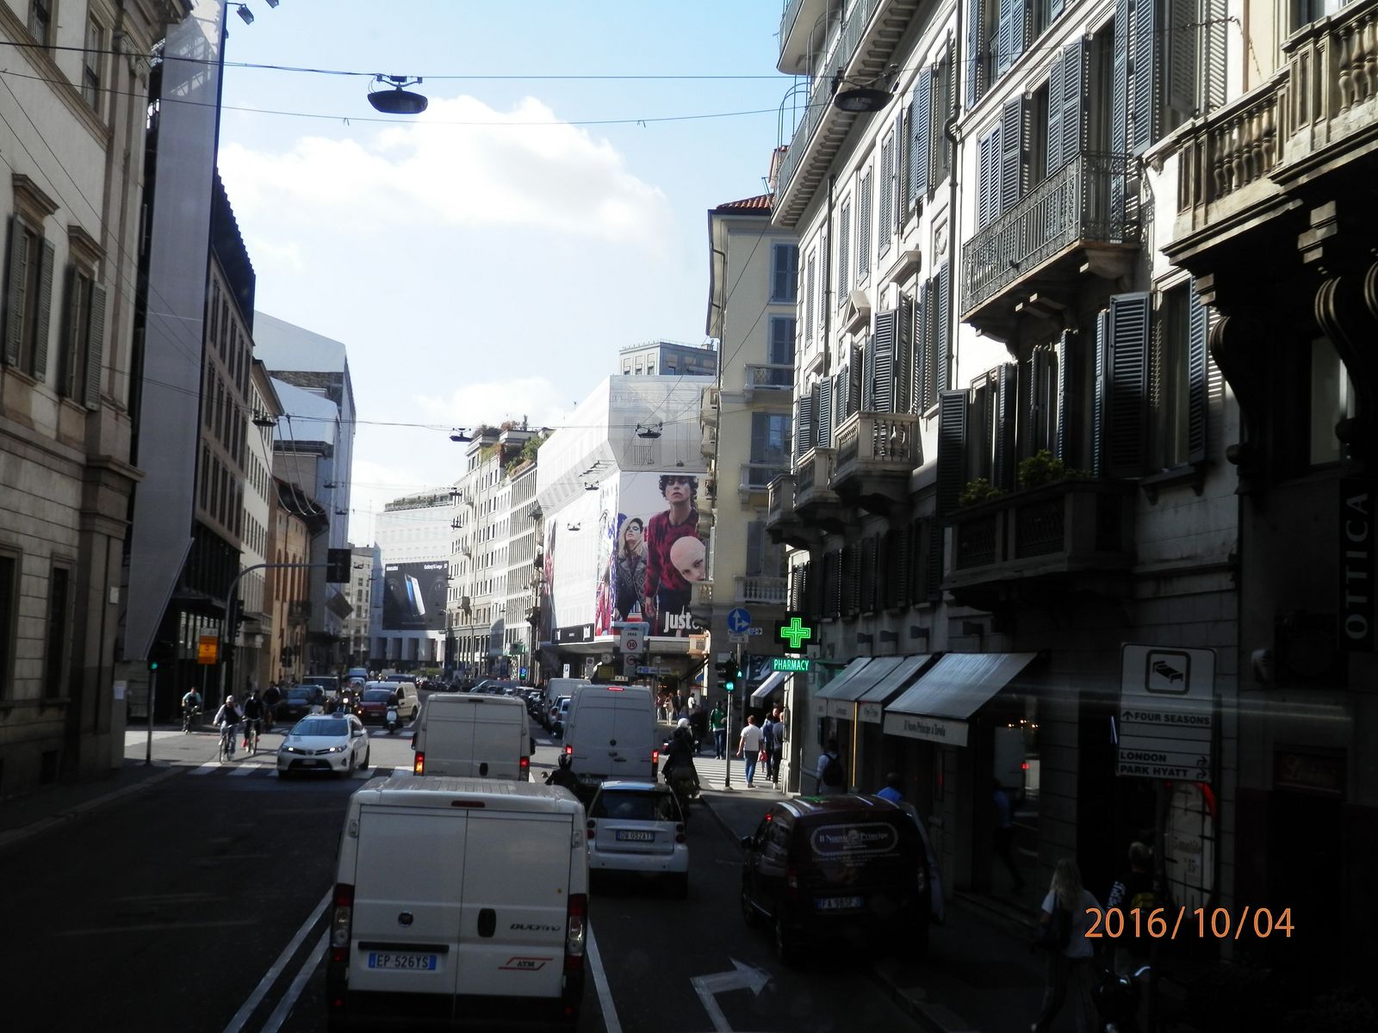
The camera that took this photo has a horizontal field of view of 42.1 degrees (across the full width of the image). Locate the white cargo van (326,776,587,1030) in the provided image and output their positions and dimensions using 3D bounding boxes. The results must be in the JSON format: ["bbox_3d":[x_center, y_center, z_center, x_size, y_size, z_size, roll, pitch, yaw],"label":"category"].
[{"bbox_3d":[-2.067,3.465,16.631,2.030,2.270,5.100,4,-4,-6],"label":"white cargo van"}]

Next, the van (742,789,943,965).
[{"bbox_3d":[1.650,4.210,21.518,1.700,1.710,3.950,-1,-4,-5],"label":"van"}]

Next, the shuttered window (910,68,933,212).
[{"bbox_3d":[4.002,-6.510,31.198,0.200,2.150,1.350,3,-5,-4],"label":"shuttered window"}]

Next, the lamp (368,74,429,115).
[{"bbox_3d":[-2.629,-3.821,16.200,0.550,0.370,0.550,3,-5,-6],"label":"lamp"}]

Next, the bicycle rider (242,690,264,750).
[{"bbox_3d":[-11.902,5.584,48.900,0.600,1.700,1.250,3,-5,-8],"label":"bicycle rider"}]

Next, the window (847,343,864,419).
[{"bbox_3d":[3.345,-2.506,35.800,0.300,2.000,1.200,3,-5,-4],"label":"window"}]

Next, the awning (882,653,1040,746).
[{"bbox_3d":[3.546,2.391,23.955,0.920,1.160,4.168,3,-5,-7],"label":"awning"}]

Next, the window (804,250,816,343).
[{"bbox_3d":[2.956,-5.370,43.981,0.180,2.300,1.250,3,-5,-4],"label":"window"}]

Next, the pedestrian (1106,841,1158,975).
[{"bbox_3d":[4.050,3.843,16.327,0.520,1.730,0.420,3,-5,-3],"label":"pedestrian"}]

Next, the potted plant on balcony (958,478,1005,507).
[{"bbox_3d":[3.723,-0.255,22.900,0.420,0.520,0.700,3,-5,-7],"label":"potted plant on balcony"}]

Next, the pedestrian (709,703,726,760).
[{"bbox_3d":[0.968,6.859,57.500,0.550,1.810,0.380,2,-5,0],"label":"pedestrian"}]

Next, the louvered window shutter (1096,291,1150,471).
[{"bbox_3d":[4.838,-1.473,19.797,0.580,2.080,0.200,3,-5,-8],"label":"louvered window shutter"}]

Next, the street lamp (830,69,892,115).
[{"bbox_3d":[1.747,-4.257,18.000,0.620,0.370,0.620,2,-5,0],"label":"street lamp"}]

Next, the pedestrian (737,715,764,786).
[{"bbox_3d":[1.497,5.738,43.700,0.600,1.760,0.420,2,-5,-1],"label":"pedestrian"}]

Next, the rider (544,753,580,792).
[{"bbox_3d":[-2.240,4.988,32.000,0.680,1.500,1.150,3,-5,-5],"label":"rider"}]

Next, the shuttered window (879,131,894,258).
[{"bbox_3d":[3.739,-6.040,33.848,0.160,2.300,1.050,3,-5,-4],"label":"shuttered window"}]

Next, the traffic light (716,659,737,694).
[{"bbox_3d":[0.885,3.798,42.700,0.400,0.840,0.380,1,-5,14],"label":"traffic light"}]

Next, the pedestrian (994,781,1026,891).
[{"bbox_3d":[4.720,4.720,26.400,0.480,1.640,0.460,0,-5,22],"label":"pedestrian"}]

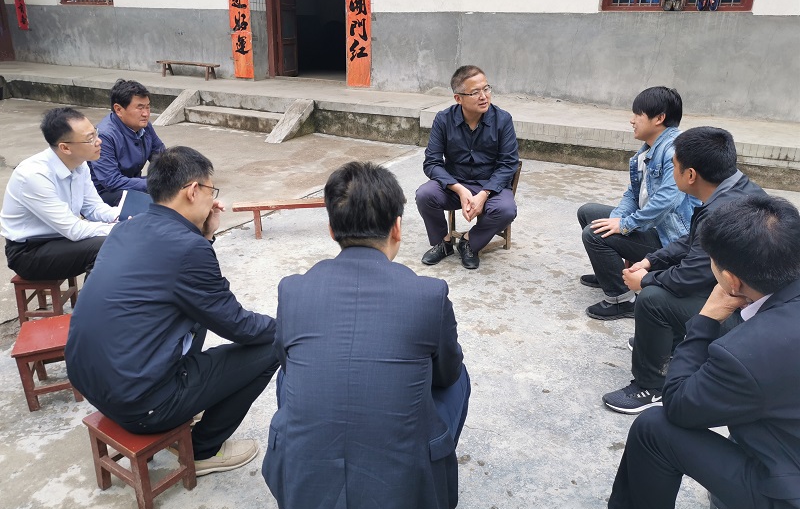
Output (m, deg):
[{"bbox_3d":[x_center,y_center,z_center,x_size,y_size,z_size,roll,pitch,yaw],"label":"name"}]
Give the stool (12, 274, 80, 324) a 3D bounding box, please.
[{"bbox_3d":[-1.793,0.206,3.169,0.205,0.267,0.280,-4,22,-13],"label":"stool"}]

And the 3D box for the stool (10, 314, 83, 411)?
[{"bbox_3d":[-1.425,0.443,2.574,0.205,0.267,0.280,-8,23,-22],"label":"stool"}]

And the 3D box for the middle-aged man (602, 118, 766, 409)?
[{"bbox_3d":[1.190,0.025,2.428,0.750,1.020,0.540,6,21,12],"label":"middle-aged man"}]

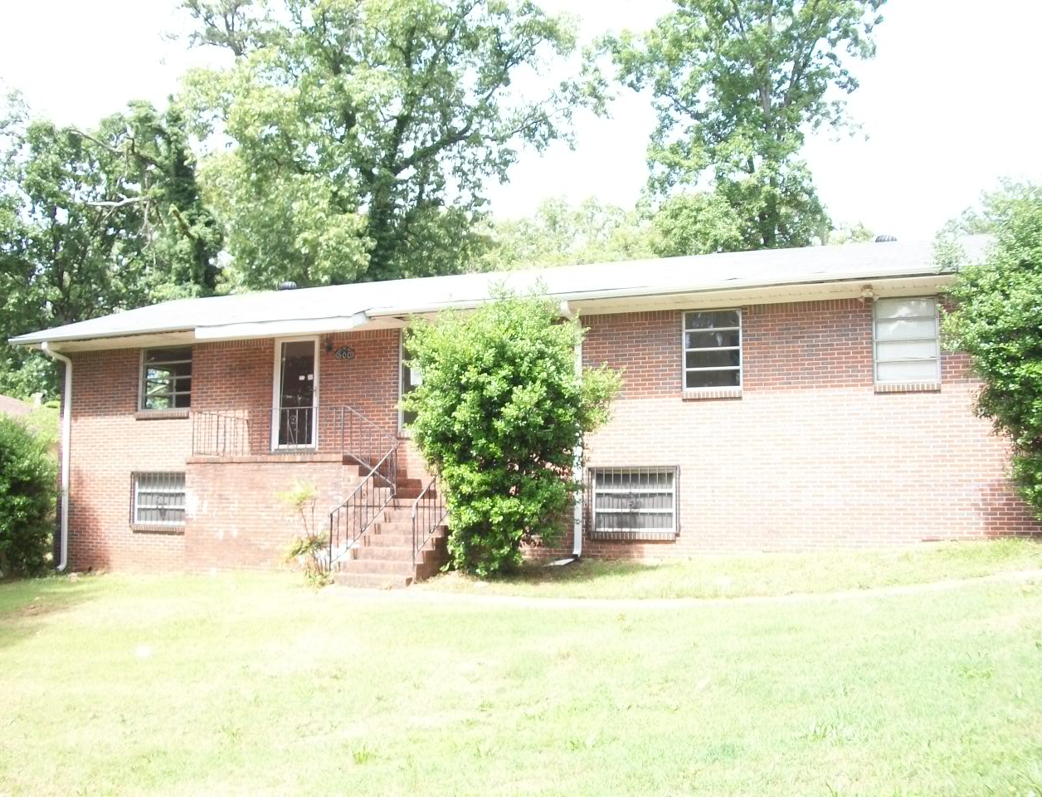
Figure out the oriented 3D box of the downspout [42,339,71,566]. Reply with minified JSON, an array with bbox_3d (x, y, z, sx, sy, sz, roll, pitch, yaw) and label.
[{"bbox_3d":[-9.266,1.164,19.409,0.100,4.503,0.680,-2,-5,22],"label":"downspout"}]

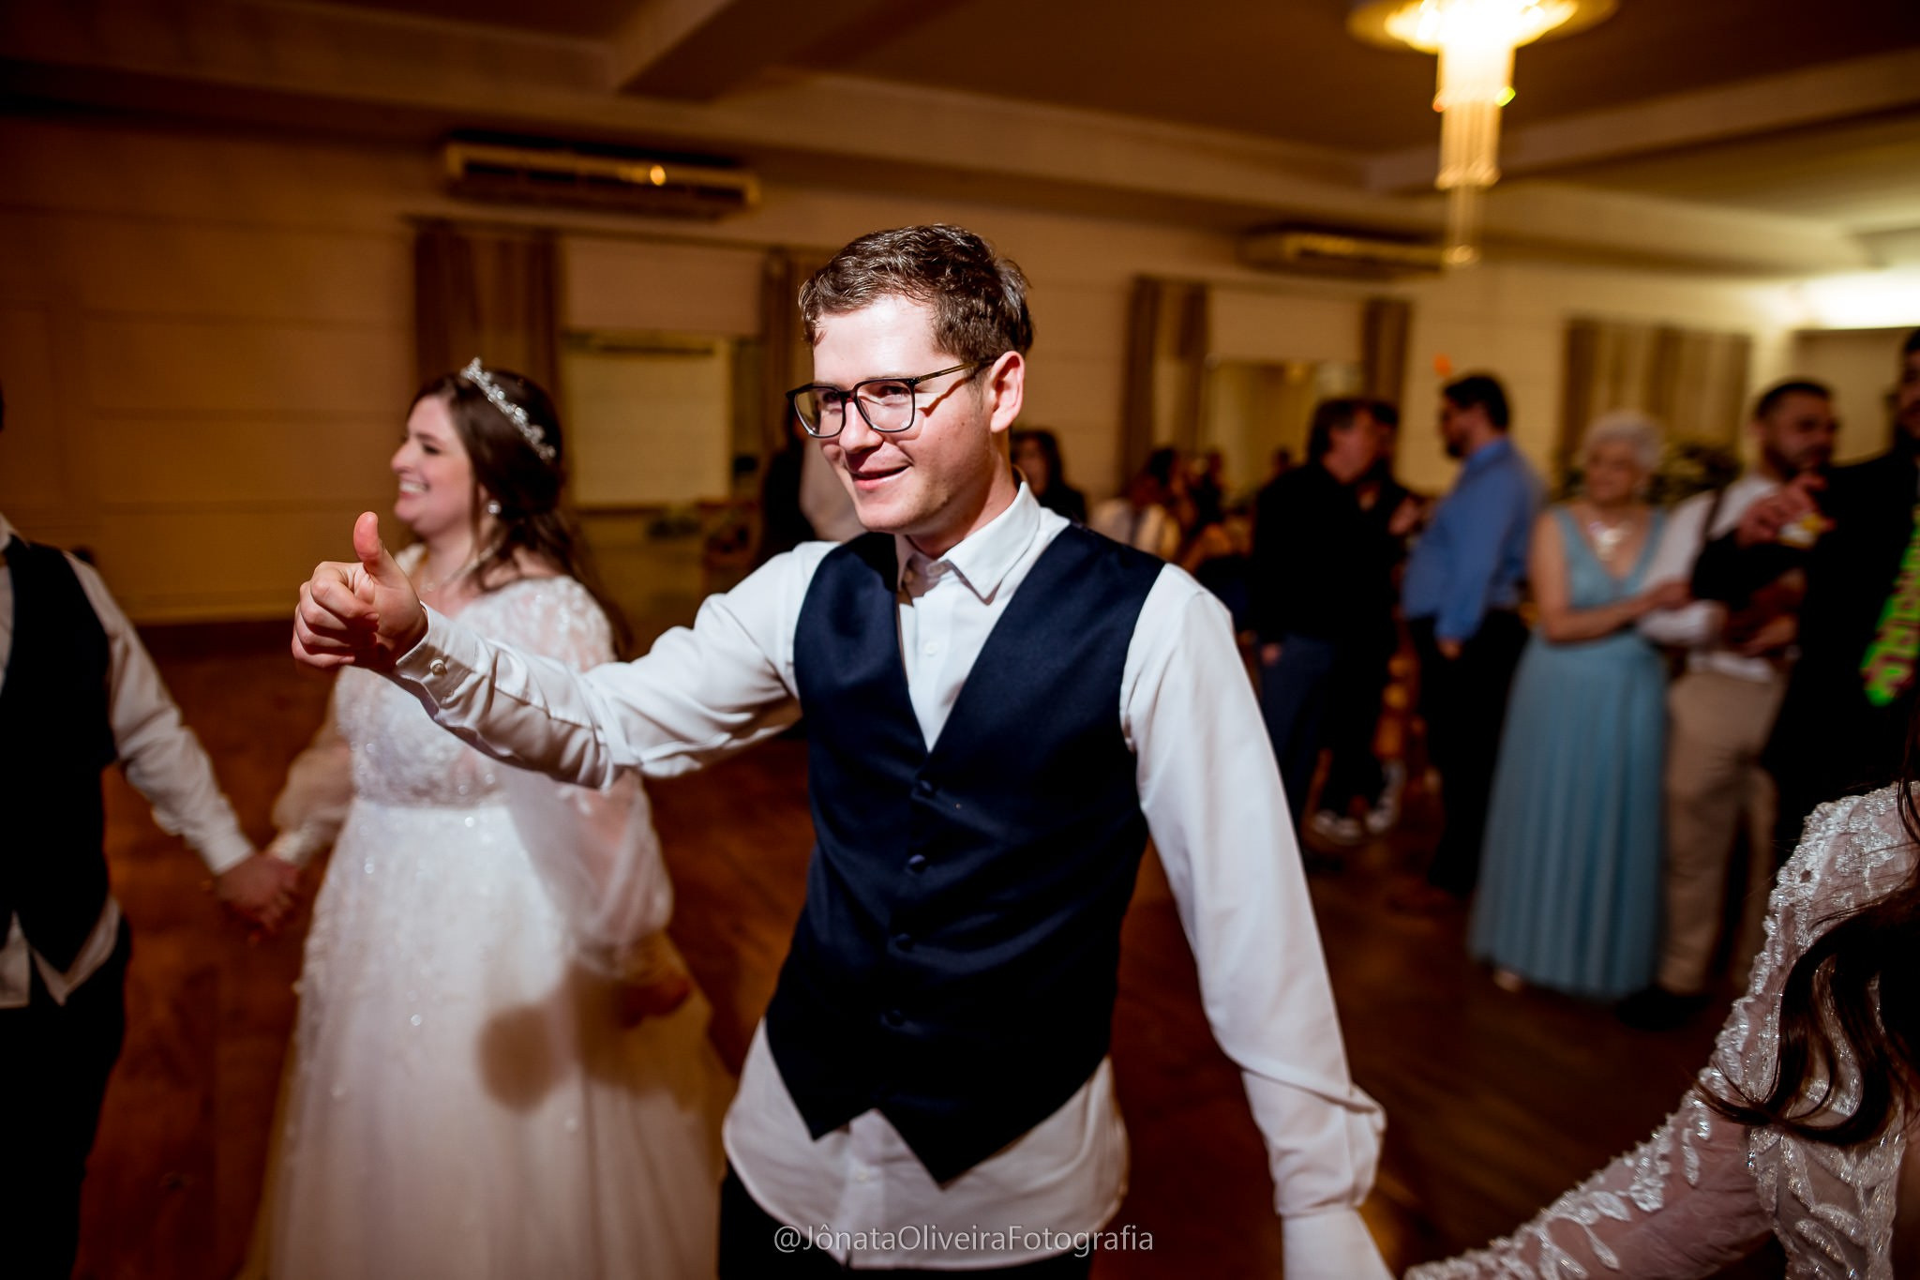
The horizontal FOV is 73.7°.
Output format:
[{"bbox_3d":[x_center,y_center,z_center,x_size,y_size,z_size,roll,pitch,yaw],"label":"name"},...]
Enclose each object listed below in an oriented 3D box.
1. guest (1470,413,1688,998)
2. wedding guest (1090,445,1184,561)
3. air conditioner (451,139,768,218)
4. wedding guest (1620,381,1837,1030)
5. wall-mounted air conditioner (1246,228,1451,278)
[{"bbox_3d":[1.710,0.185,3.560,0.530,1.600,0.440,5,11,17],"label":"guest"},{"bbox_3d":[1.268,-0.486,7.699,0.650,1.327,0.500,-7,14,-38],"label":"wedding guest"},{"bbox_3d":[-2.113,-2.668,7.468,1.690,0.225,0.570,-4,12,-28],"label":"air conditioner"},{"bbox_3d":[2.070,0.160,3.460,0.560,1.710,0.420,4,11,12],"label":"wedding guest"},{"bbox_3d":[3.082,-3.064,10.290,1.690,0.225,0.570,-4,12,-28],"label":"wall-mounted air conditioner"}]

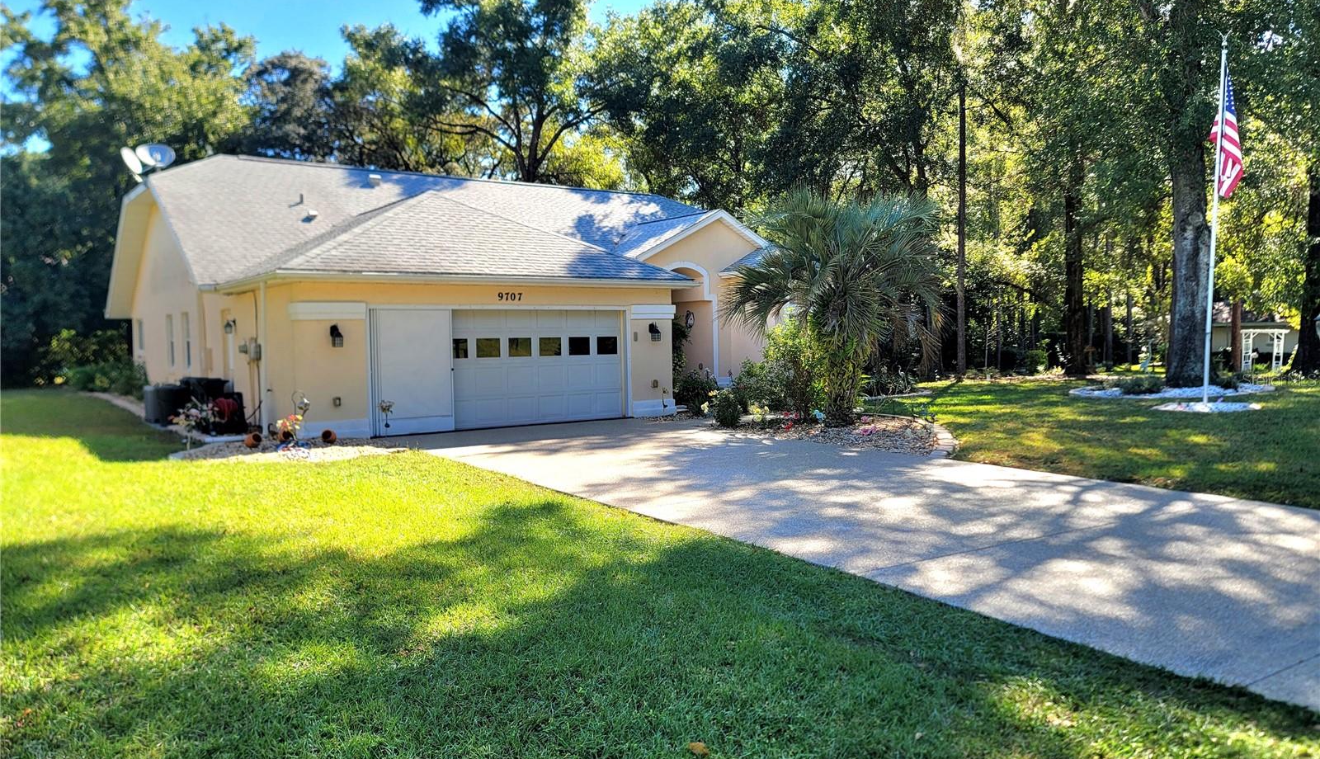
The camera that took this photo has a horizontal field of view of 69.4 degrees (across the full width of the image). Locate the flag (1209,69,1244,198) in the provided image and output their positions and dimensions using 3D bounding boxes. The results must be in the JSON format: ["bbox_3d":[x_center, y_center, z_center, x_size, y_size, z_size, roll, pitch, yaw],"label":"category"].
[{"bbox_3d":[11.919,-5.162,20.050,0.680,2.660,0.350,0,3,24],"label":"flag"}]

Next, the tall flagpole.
[{"bbox_3d":[11.702,-3.364,20.100,0.110,7.770,0.110,3,3,24],"label":"tall flagpole"}]

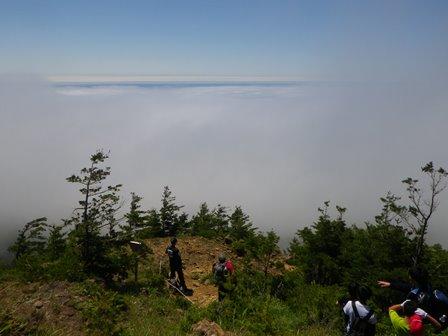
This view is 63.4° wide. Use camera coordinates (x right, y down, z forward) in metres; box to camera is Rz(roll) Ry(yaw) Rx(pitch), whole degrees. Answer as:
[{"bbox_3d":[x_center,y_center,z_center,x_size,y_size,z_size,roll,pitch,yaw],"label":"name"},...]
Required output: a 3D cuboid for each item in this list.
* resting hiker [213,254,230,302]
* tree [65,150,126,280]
[{"bbox_3d":[-0.110,3.520,11.550,0.520,1.680,0.420,0,15,0],"label":"resting hiker"},{"bbox_3d":[-4.050,1.560,11.450,1.900,4.350,1.800,0,15,0],"label":"tree"}]

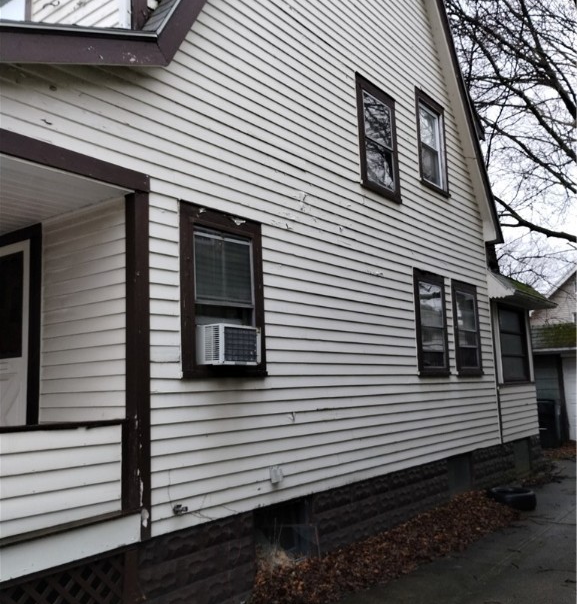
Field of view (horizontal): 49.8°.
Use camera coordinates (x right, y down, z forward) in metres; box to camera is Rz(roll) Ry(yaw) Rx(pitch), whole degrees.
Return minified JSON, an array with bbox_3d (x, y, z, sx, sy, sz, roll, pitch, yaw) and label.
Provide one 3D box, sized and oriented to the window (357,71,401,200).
[{"bbox_3d":[1.077,-1.947,7.534,0.120,1.373,0.969,-8,-10,37],"label":"window"}]

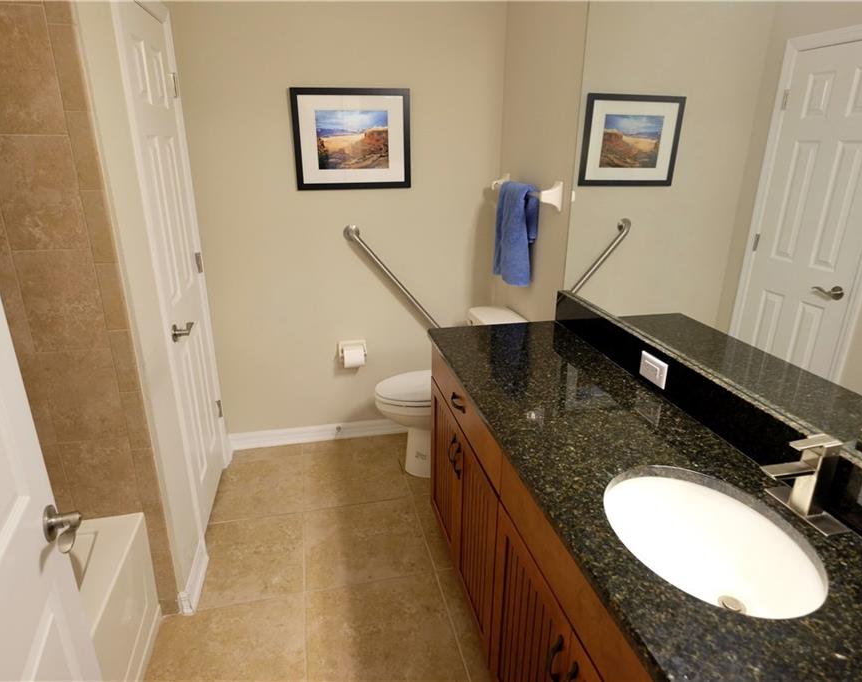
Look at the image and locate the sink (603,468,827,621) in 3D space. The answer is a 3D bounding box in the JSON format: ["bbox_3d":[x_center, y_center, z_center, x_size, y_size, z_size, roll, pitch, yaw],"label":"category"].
[{"bbox_3d":[0.507,0.429,1.041,0.338,0.160,0.436,-4,20,-12],"label":"sink"}]

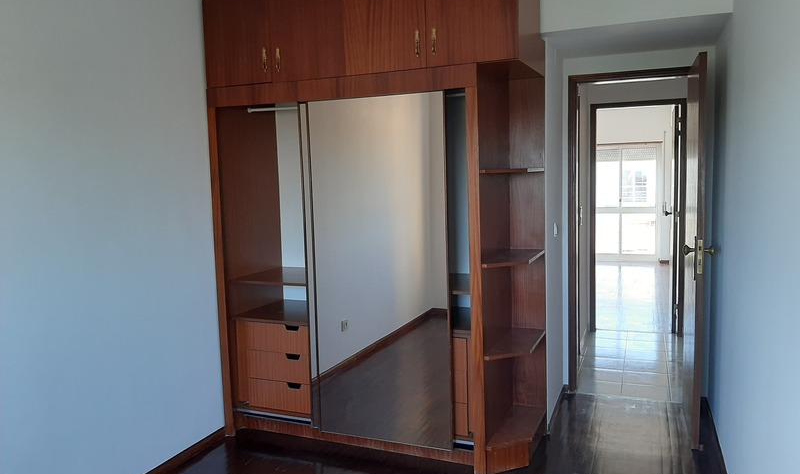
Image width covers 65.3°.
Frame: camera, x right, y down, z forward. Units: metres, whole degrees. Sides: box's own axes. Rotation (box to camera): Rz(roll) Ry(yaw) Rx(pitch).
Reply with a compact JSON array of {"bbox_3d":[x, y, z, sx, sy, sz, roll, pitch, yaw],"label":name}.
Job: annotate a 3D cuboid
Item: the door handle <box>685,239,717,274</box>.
[{"bbox_3d":[1.521,0.105,3.164,0.150,0.190,0.080,1,6,21],"label":"door handle"}]

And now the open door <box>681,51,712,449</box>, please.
[{"bbox_3d":[1.623,0.066,3.449,0.040,2.000,0.700,1,6,21],"label":"open door"}]

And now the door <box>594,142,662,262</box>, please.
[{"bbox_3d":[3.513,-0.534,9.899,1.150,1.880,0.090,1,6,21],"label":"door"}]

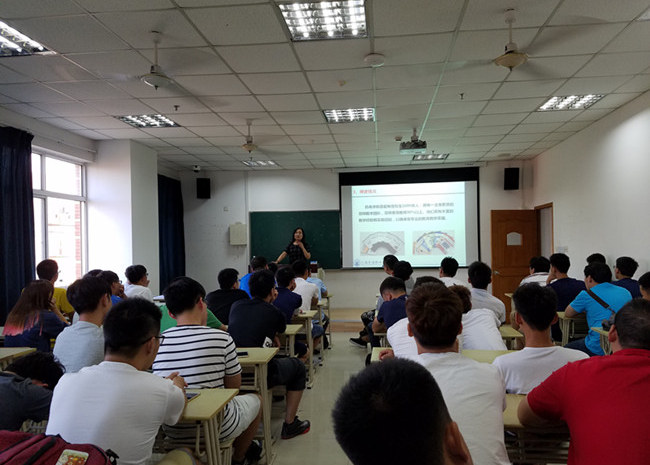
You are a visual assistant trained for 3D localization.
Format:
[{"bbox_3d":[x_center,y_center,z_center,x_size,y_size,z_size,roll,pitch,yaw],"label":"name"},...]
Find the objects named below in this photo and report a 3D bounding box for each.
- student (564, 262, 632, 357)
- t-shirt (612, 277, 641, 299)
[{"bbox_3d":[2.301,0.864,4.253,0.580,1.230,0.850,0,-2,-3],"label":"student"},{"bbox_3d":[2.902,0.692,4.820,0.450,0.560,0.340,0,-2,-3],"label":"t-shirt"}]

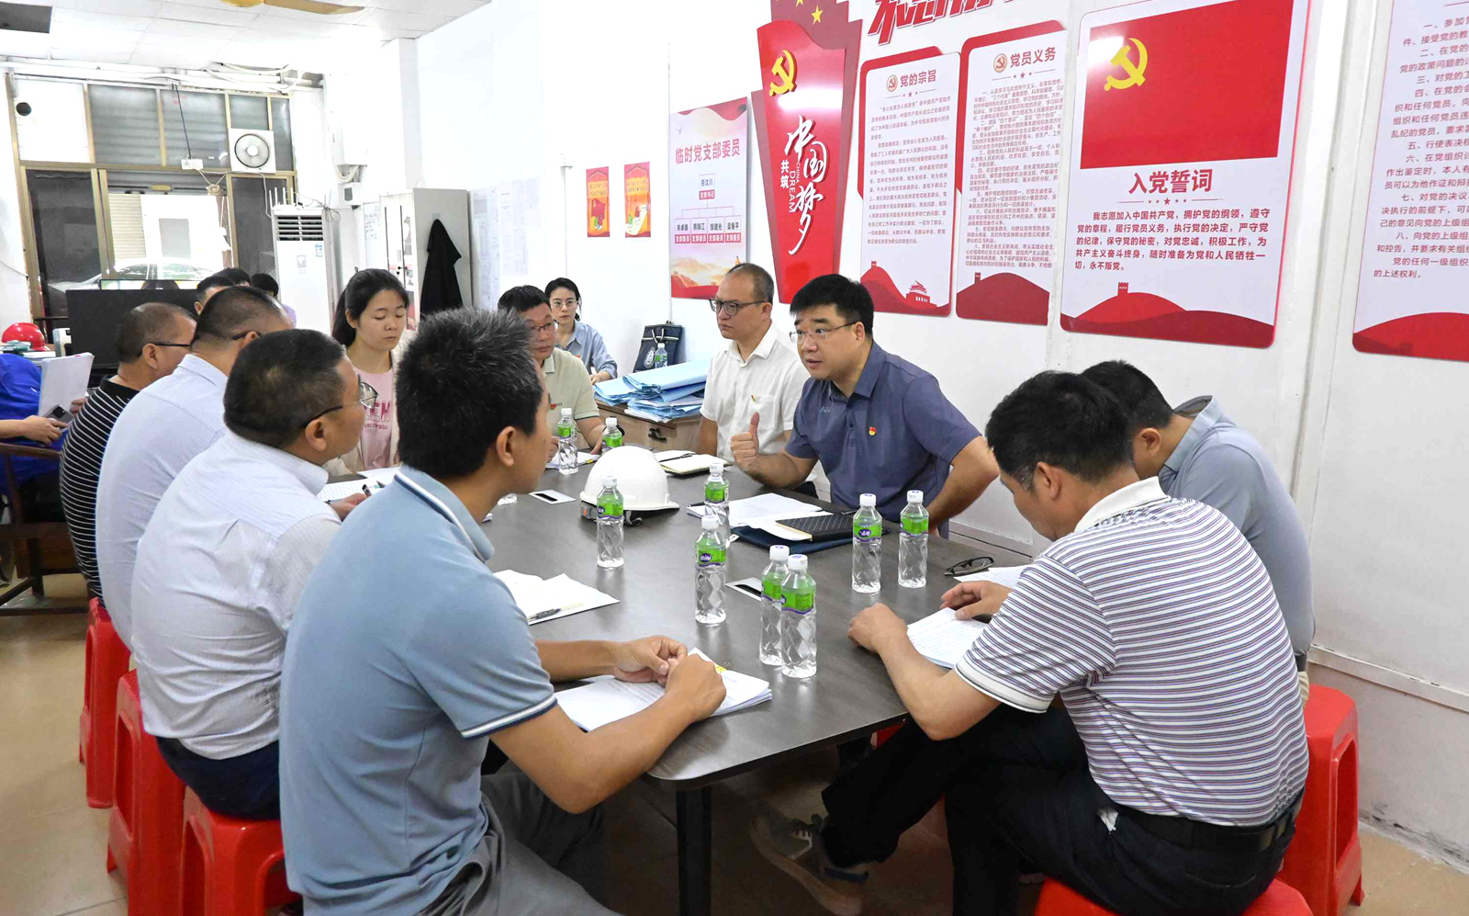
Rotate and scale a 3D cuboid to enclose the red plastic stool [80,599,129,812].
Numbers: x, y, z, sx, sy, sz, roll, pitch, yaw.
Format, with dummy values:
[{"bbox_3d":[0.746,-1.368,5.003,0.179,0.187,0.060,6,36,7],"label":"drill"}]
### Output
[{"bbox_3d":[-1.583,0.616,2.869,0.315,0.470,0.315,-8,14,-35],"label":"red plastic stool"}]

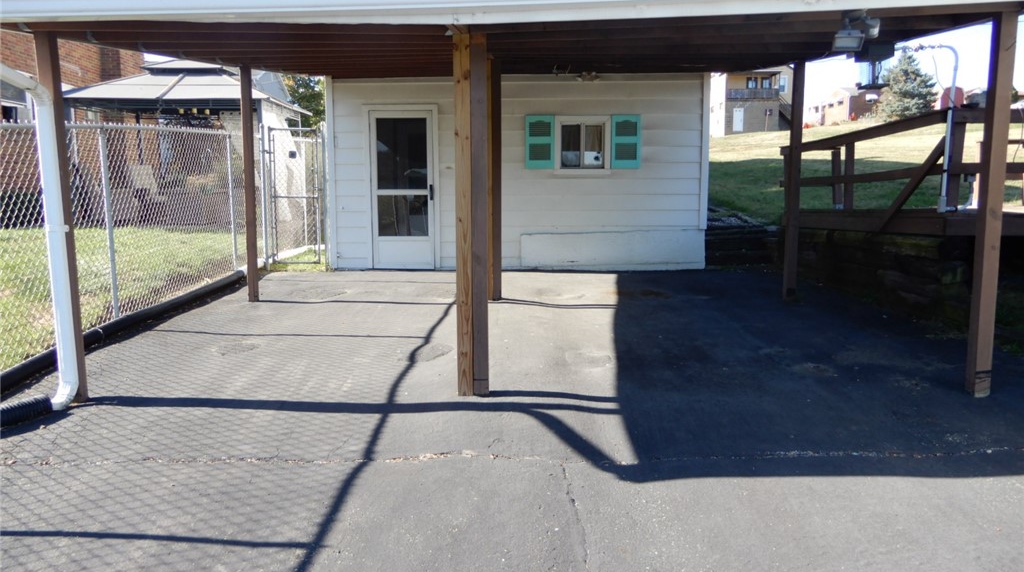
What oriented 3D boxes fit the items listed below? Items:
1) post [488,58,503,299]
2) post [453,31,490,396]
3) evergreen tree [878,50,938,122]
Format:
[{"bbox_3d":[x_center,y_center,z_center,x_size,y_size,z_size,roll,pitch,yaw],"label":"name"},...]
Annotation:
[{"bbox_3d":[-0.187,-1.022,7.053,0.160,2.364,0.090,0,7,1],"label":"post"},{"bbox_3d":[-0.228,-0.377,4.139,0.179,2.094,0.090,0,7,1],"label":"post"},{"bbox_3d":[25.035,-12.581,45.000,3.400,4.500,3.400,0,7,1],"label":"evergreen tree"}]

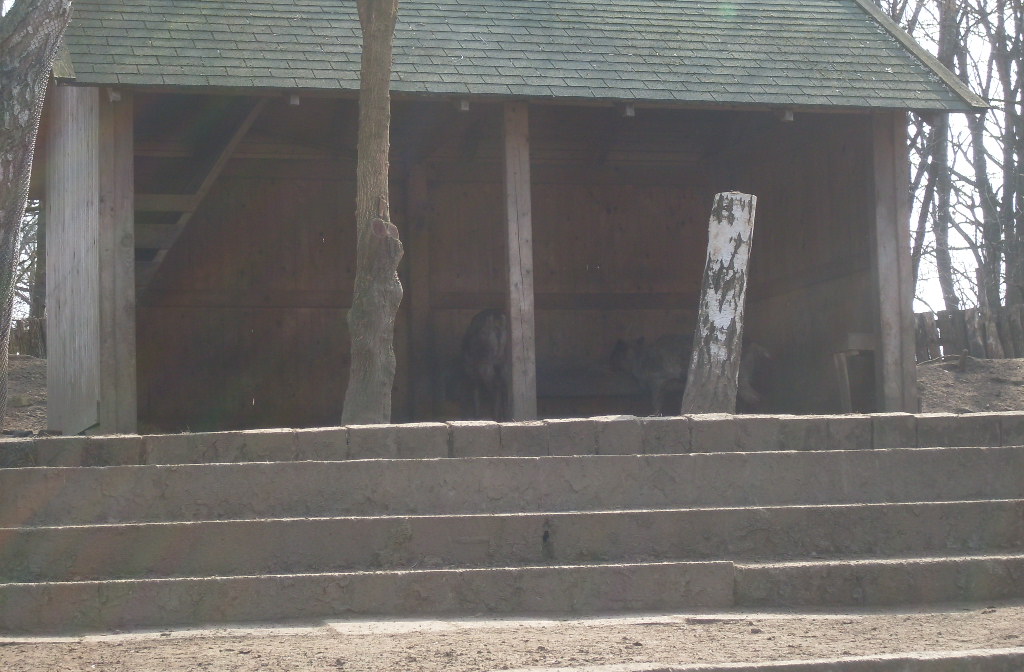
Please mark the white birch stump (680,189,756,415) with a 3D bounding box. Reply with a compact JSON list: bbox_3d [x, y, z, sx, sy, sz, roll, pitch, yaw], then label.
[{"bbox_3d":[1.501,-0.207,19.400,0.370,1.650,0.360,7,-5,0],"label":"white birch stump"}]

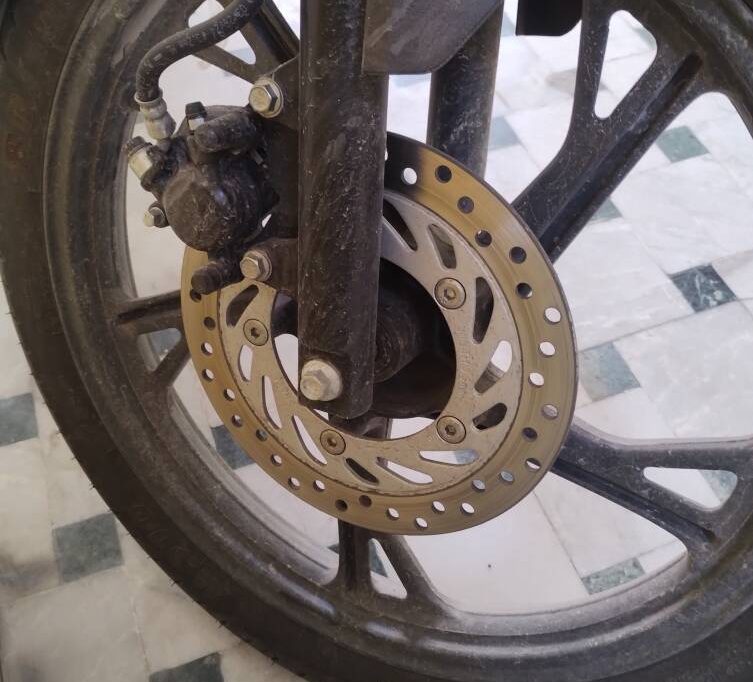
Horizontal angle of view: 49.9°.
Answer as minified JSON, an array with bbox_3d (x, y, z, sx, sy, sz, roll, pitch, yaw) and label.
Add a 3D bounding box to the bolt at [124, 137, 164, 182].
[{"bbox_3d":[-0.123,-0.095,0.429,0.013,0.019,0.013,-27,38,-9],"label":"bolt"}]

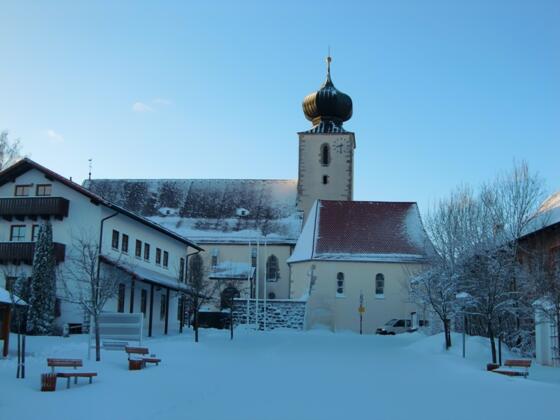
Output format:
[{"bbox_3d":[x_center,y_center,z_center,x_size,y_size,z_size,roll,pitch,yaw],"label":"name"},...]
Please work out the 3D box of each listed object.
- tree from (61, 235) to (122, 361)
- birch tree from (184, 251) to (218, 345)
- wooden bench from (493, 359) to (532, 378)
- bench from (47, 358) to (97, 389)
[{"bbox_3d":[-8.100,3.760,31.980,2.620,5.330,2.620,1,-10,0],"label":"tree"},{"bbox_3d":[-5.332,5.943,50.544,2.280,6.050,2.280,1,-10,0],"label":"birch tree"},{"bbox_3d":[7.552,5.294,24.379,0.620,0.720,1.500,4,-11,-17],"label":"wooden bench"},{"bbox_3d":[-5.981,4.739,21.512,0.620,0.800,1.500,-4,-11,25],"label":"bench"}]

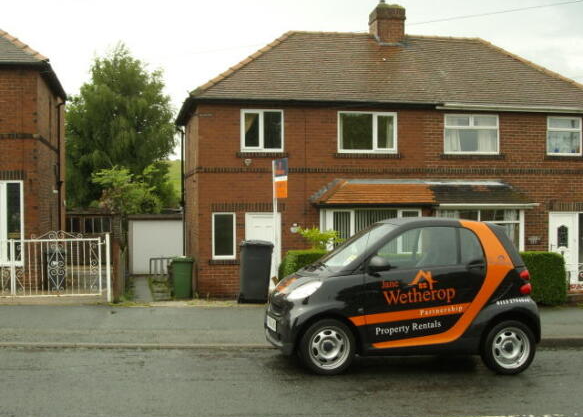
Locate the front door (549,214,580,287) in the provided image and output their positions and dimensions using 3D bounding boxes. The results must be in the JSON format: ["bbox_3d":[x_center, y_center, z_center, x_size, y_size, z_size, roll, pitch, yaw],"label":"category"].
[{"bbox_3d":[7.494,1.135,20.892,0.929,2.049,0.100,0,0,-12],"label":"front door"}]

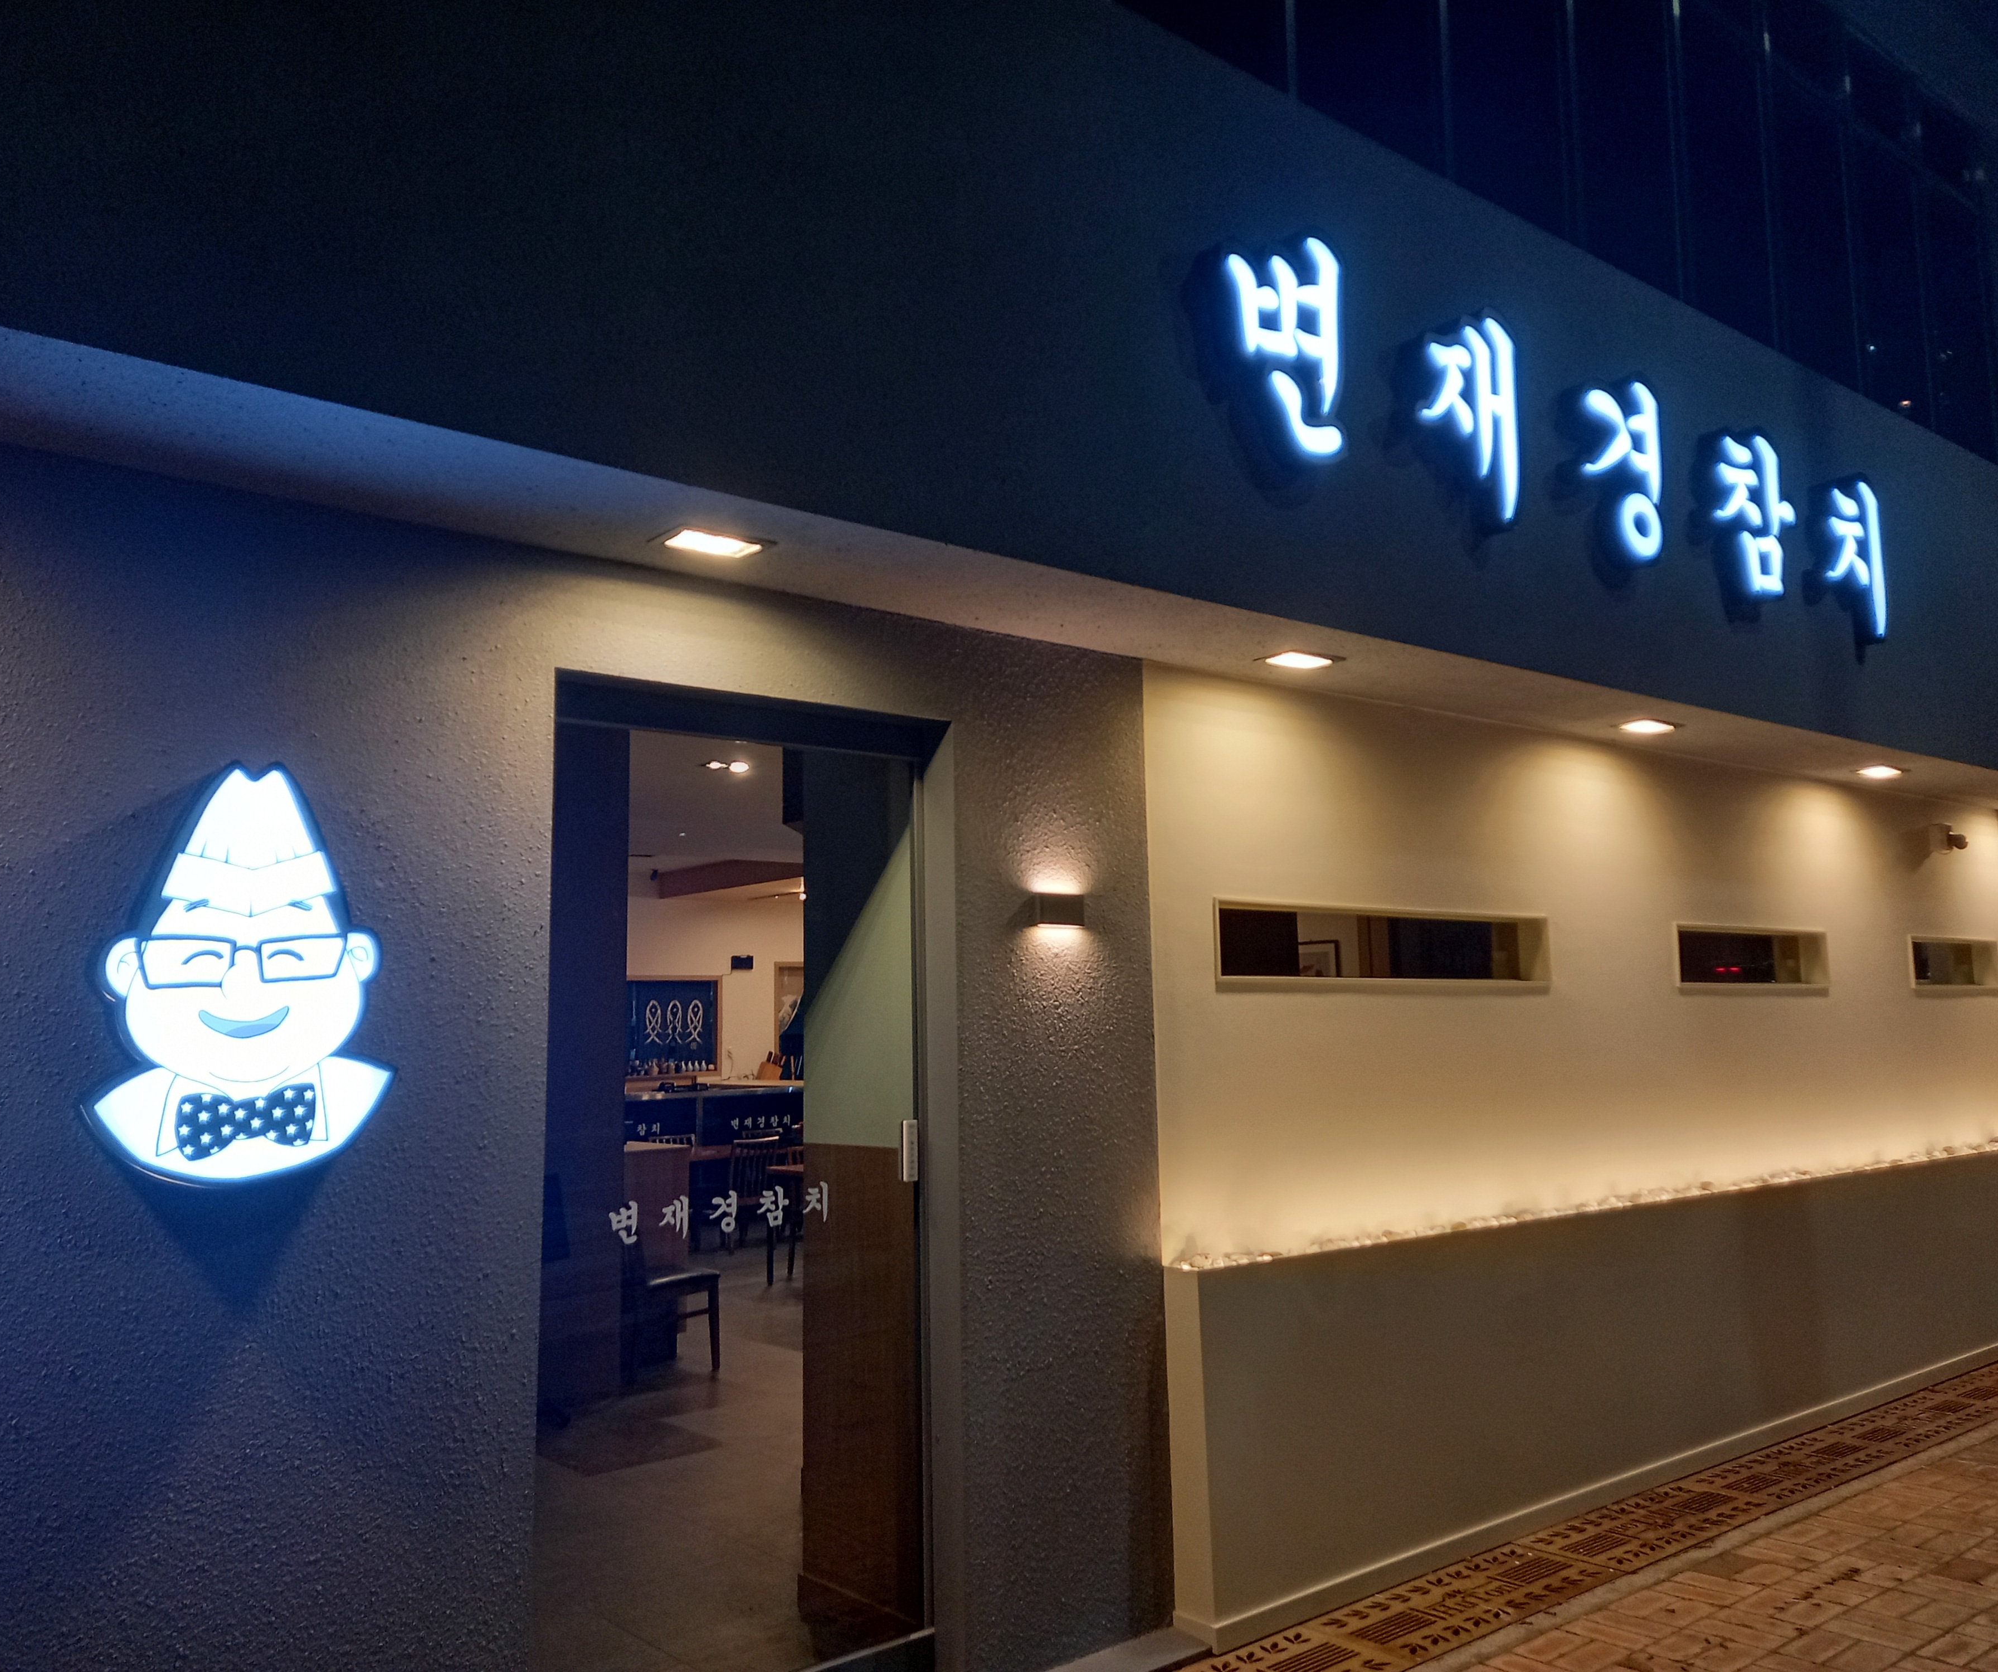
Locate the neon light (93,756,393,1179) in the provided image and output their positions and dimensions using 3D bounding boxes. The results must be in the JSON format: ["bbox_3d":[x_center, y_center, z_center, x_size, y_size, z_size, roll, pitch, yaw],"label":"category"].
[{"bbox_3d":[-1.333,0.244,2.855,0.500,0.748,0.100,5,-8,-39],"label":"neon light"}]

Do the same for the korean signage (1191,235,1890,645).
[{"bbox_3d":[1.904,-1.134,4.954,3.560,0.590,0.110,5,-8,-39],"label":"korean signage"}]

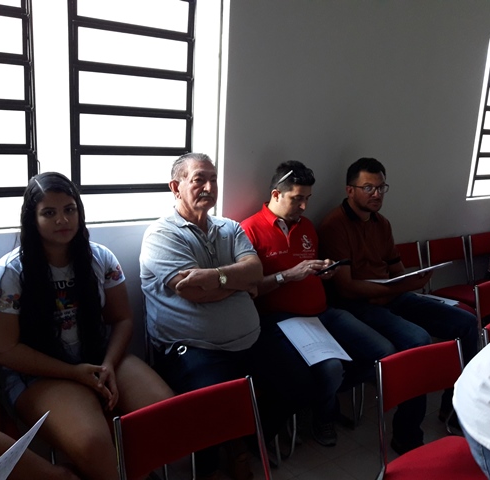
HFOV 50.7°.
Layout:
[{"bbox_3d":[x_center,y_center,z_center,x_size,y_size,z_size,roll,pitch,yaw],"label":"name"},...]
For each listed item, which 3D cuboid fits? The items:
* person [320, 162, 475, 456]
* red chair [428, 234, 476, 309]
[{"bbox_3d":[0.754,0.275,2.648,0.710,1.335,0.674,-6,16,-34],"label":"person"},{"bbox_3d":[1.472,0.421,3.386,0.412,0.792,0.511,-6,16,-34],"label":"red chair"}]

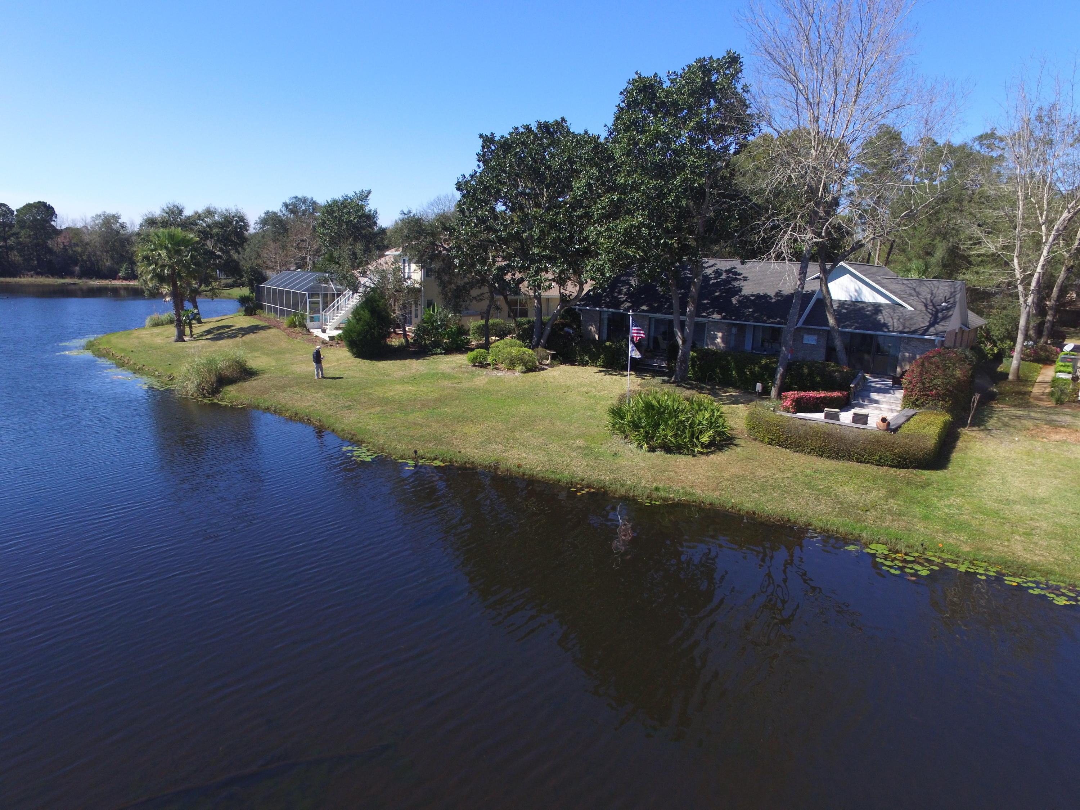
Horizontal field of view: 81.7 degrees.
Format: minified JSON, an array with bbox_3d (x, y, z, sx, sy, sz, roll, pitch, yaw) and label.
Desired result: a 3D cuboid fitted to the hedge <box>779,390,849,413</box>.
[{"bbox_3d":[11.859,-0.096,27.077,2.900,0.850,1.100,1,13,-3],"label":"hedge"}]

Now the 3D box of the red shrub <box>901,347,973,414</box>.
[{"bbox_3d":[18.045,-1.110,28.338,2.850,2.950,2.900,2,13,0],"label":"red shrub"}]

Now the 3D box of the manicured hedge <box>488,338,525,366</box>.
[{"bbox_3d":[-1.971,-3.129,36.538,2.150,1.600,2.100,2,13,0],"label":"manicured hedge"}]

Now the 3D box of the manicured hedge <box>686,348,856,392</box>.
[{"bbox_3d":[12.068,-1.934,33.425,9.000,1.650,2.200,11,16,36],"label":"manicured hedge"}]

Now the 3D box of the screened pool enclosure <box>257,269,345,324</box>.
[{"bbox_3d":[-18.684,-8.942,51.407,5.400,3.800,12.000,-9,17,-39],"label":"screened pool enclosure"}]

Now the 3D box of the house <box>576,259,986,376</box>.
[{"bbox_3d":[17.202,-7.354,46.372,24.200,6.500,17.200,12,16,37],"label":"house"}]

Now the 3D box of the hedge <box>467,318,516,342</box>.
[{"bbox_3d":[-3.428,-5.412,44.951,3.300,1.550,1.700,-2,13,-15],"label":"hedge"}]

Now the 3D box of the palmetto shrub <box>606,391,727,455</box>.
[{"bbox_3d":[5.137,0.488,25.106,4.600,1.950,4.300,2,13,0],"label":"palmetto shrub"}]

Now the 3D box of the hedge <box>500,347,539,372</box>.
[{"bbox_3d":[-1.136,-2.622,34.801,2.150,1.400,2.100,2,13,0],"label":"hedge"}]

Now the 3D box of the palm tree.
[{"bbox_3d":[-27.135,-8.678,45.712,4.000,8.200,4.000,2,13,0],"label":"palm tree"}]

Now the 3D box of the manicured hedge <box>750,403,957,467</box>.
[{"bbox_3d":[12.024,0.996,24.351,6.700,1.150,5.500,12,16,37],"label":"manicured hedge"}]

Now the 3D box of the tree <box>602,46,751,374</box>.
[{"bbox_3d":[7.185,-8.762,31.180,7.400,15.500,7.400,2,13,0],"label":"tree"}]

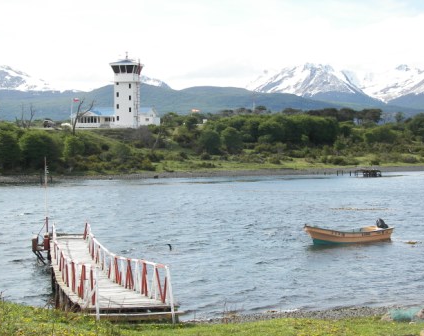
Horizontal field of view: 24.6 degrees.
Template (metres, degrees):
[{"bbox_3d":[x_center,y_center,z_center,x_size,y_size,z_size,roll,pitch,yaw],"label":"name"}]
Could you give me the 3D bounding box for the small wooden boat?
[{"bbox_3d":[9.316,4.406,66.000,6.700,1.600,1.750,-1,2,-32],"label":"small wooden boat"}]

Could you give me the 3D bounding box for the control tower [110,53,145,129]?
[{"bbox_3d":[-20.365,-18.286,232.000,7.000,17.800,7.000,0,2,12],"label":"control tower"}]

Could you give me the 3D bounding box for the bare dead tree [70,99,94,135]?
[{"bbox_3d":[-28.067,-11.140,212.000,5.000,8.000,4.200,0,2,0],"label":"bare dead tree"}]

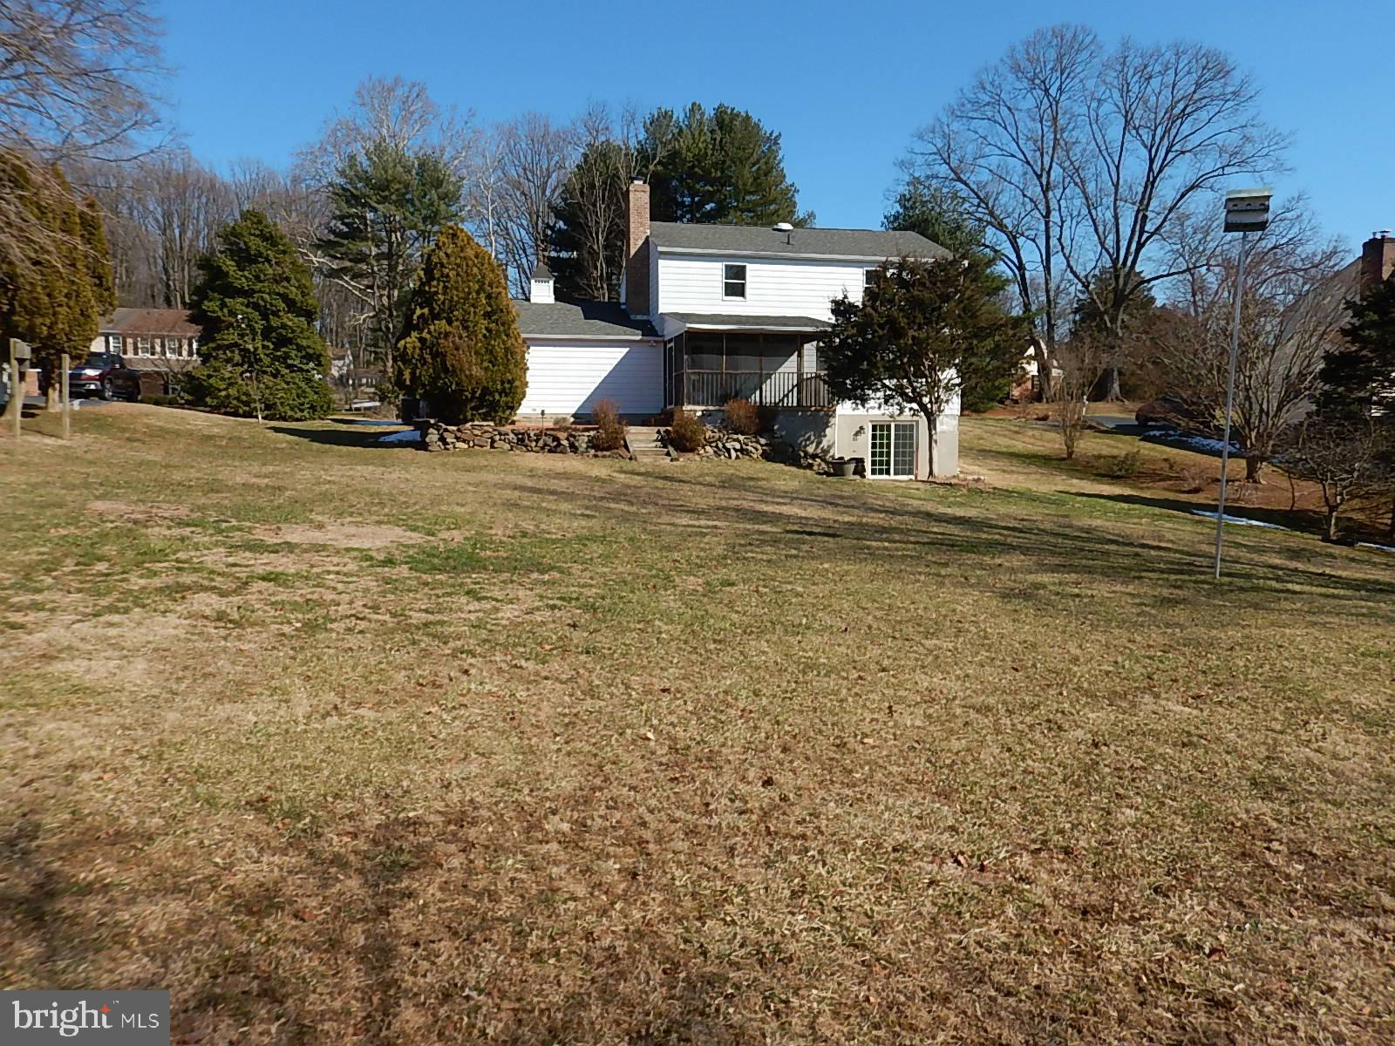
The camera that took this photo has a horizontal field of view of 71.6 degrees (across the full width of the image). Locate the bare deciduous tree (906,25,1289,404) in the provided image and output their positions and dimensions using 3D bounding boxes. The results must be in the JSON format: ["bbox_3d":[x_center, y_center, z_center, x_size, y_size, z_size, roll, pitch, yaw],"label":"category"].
[{"bbox_3d":[24.168,-18.426,58.465,21.435,22.266,18.000,2,6,22],"label":"bare deciduous tree"}]

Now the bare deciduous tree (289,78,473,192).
[{"bbox_3d":[-19.632,-17.035,60.722,10.760,21.438,10.760,-2,5,-18],"label":"bare deciduous tree"}]

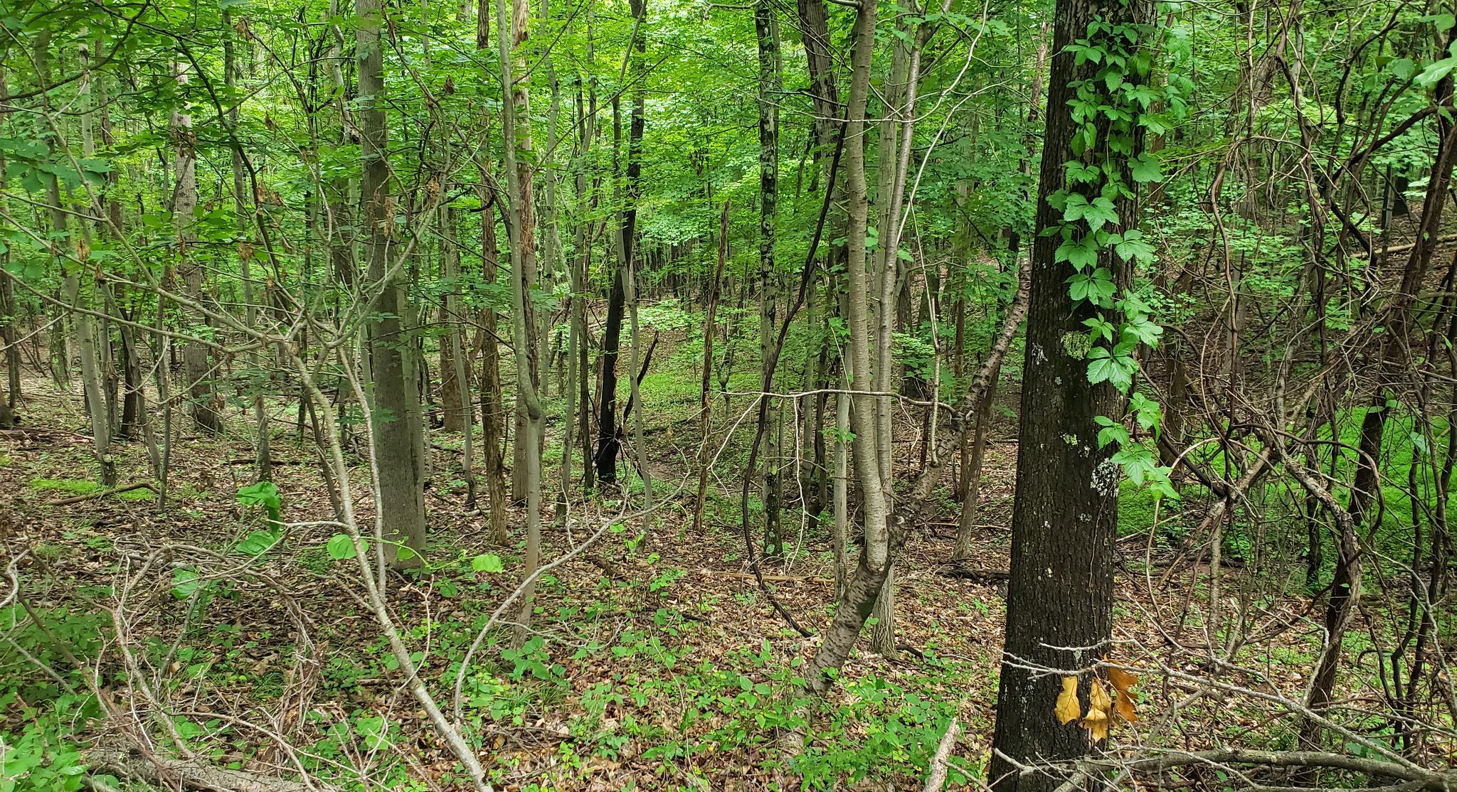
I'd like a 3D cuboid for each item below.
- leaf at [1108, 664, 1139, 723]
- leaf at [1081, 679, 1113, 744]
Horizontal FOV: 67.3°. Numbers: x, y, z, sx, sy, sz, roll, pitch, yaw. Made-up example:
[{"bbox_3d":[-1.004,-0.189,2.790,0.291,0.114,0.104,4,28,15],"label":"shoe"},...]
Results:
[{"bbox_3d":[0.982,0.740,2.720,0.075,0.143,0.055,3,9,17],"label":"leaf"},{"bbox_3d":[0.908,0.775,2.700,0.074,0.160,0.055,2,9,14],"label":"leaf"}]

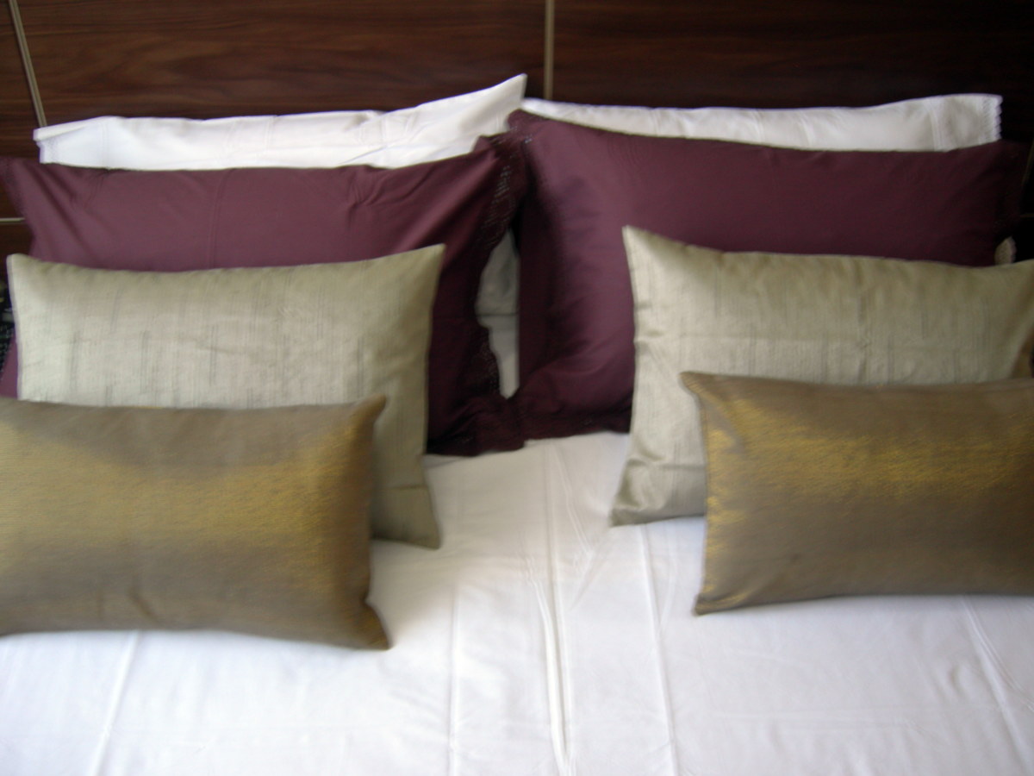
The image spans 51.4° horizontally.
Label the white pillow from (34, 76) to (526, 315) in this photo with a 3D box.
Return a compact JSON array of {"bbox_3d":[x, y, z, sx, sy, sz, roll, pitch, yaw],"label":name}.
[{"bbox_3d":[-0.375,-0.252,1.736,0.745,0.400,0.150,-3,15,1],"label":"white pillow"}]

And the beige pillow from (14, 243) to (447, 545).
[{"bbox_3d":[-0.377,0.018,1.414,0.565,0.395,0.130,0,12,0],"label":"beige pillow"}]

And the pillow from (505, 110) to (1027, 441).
[{"bbox_3d":[0.365,-0.138,1.558,0.735,0.460,0.160,2,6,0],"label":"pillow"}]

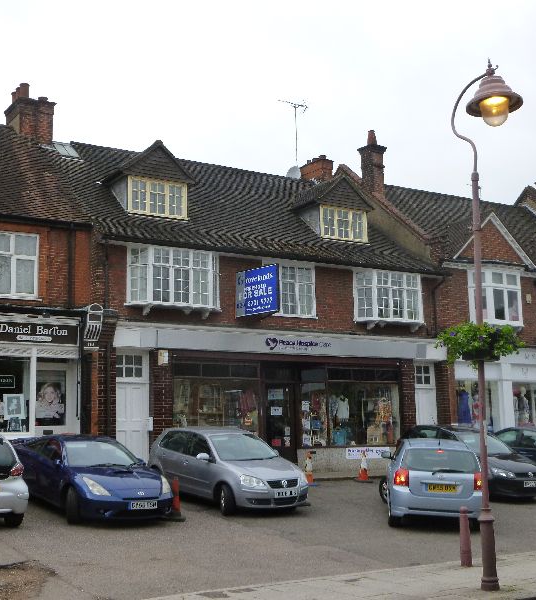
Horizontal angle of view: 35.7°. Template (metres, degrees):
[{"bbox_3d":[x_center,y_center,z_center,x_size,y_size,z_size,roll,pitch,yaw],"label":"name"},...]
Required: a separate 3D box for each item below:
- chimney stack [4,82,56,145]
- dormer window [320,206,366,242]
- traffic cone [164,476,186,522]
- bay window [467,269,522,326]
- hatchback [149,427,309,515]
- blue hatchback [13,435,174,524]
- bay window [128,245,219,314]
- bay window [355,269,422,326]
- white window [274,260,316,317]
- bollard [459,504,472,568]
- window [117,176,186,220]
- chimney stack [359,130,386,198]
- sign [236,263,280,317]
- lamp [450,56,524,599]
[{"bbox_3d":[-7.011,-5.367,24.630,1.126,1.977,1.650,4,-10,-28],"label":"chimney stack"},{"bbox_3d":[2.131,-2.144,23.906,1.568,0.922,0.200,4,-10,-28],"label":"dormer window"},{"bbox_3d":[-1.608,3.485,14.657,0.340,0.726,0.340,4,-10,-28],"label":"traffic cone"},{"bbox_3d":[7.347,-0.035,26.316,2.320,1.756,0.460,5,-10,-31],"label":"bay window"},{"bbox_3d":[-0.862,3.270,16.452,1.660,1.467,3.920,5,-7,-37],"label":"hatchback"},{"bbox_3d":[-3.310,3.230,15.500,1.735,1.310,4.330,6,-7,-35],"label":"blue hatchback"},{"bbox_3d":[-2.131,-0.500,19.902,2.450,1.527,0.450,4,-10,-30],"label":"bay window"},{"bbox_3d":[3.443,0.014,22.887,2.242,1.469,0.420,4,-10,-28],"label":"bay window"},{"bbox_3d":[0.543,-0.257,21.618,1.560,1.409,0.160,4,-10,-28],"label":"white window"},{"bbox_3d":[2.621,3.141,11.058,0.155,0.758,0.155,-1,-9,0],"label":"bollard"},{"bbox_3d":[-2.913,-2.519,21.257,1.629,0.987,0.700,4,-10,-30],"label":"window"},{"bbox_3d":[3.351,-4.344,26.682,0.620,2.178,0.620,4,-10,-30],"label":"chimney stack"},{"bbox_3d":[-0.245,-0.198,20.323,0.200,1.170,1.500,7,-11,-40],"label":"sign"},{"bbox_3d":[2.649,0.188,9.846,0.720,6.288,1.200,5,-10,-28],"label":"lamp"}]

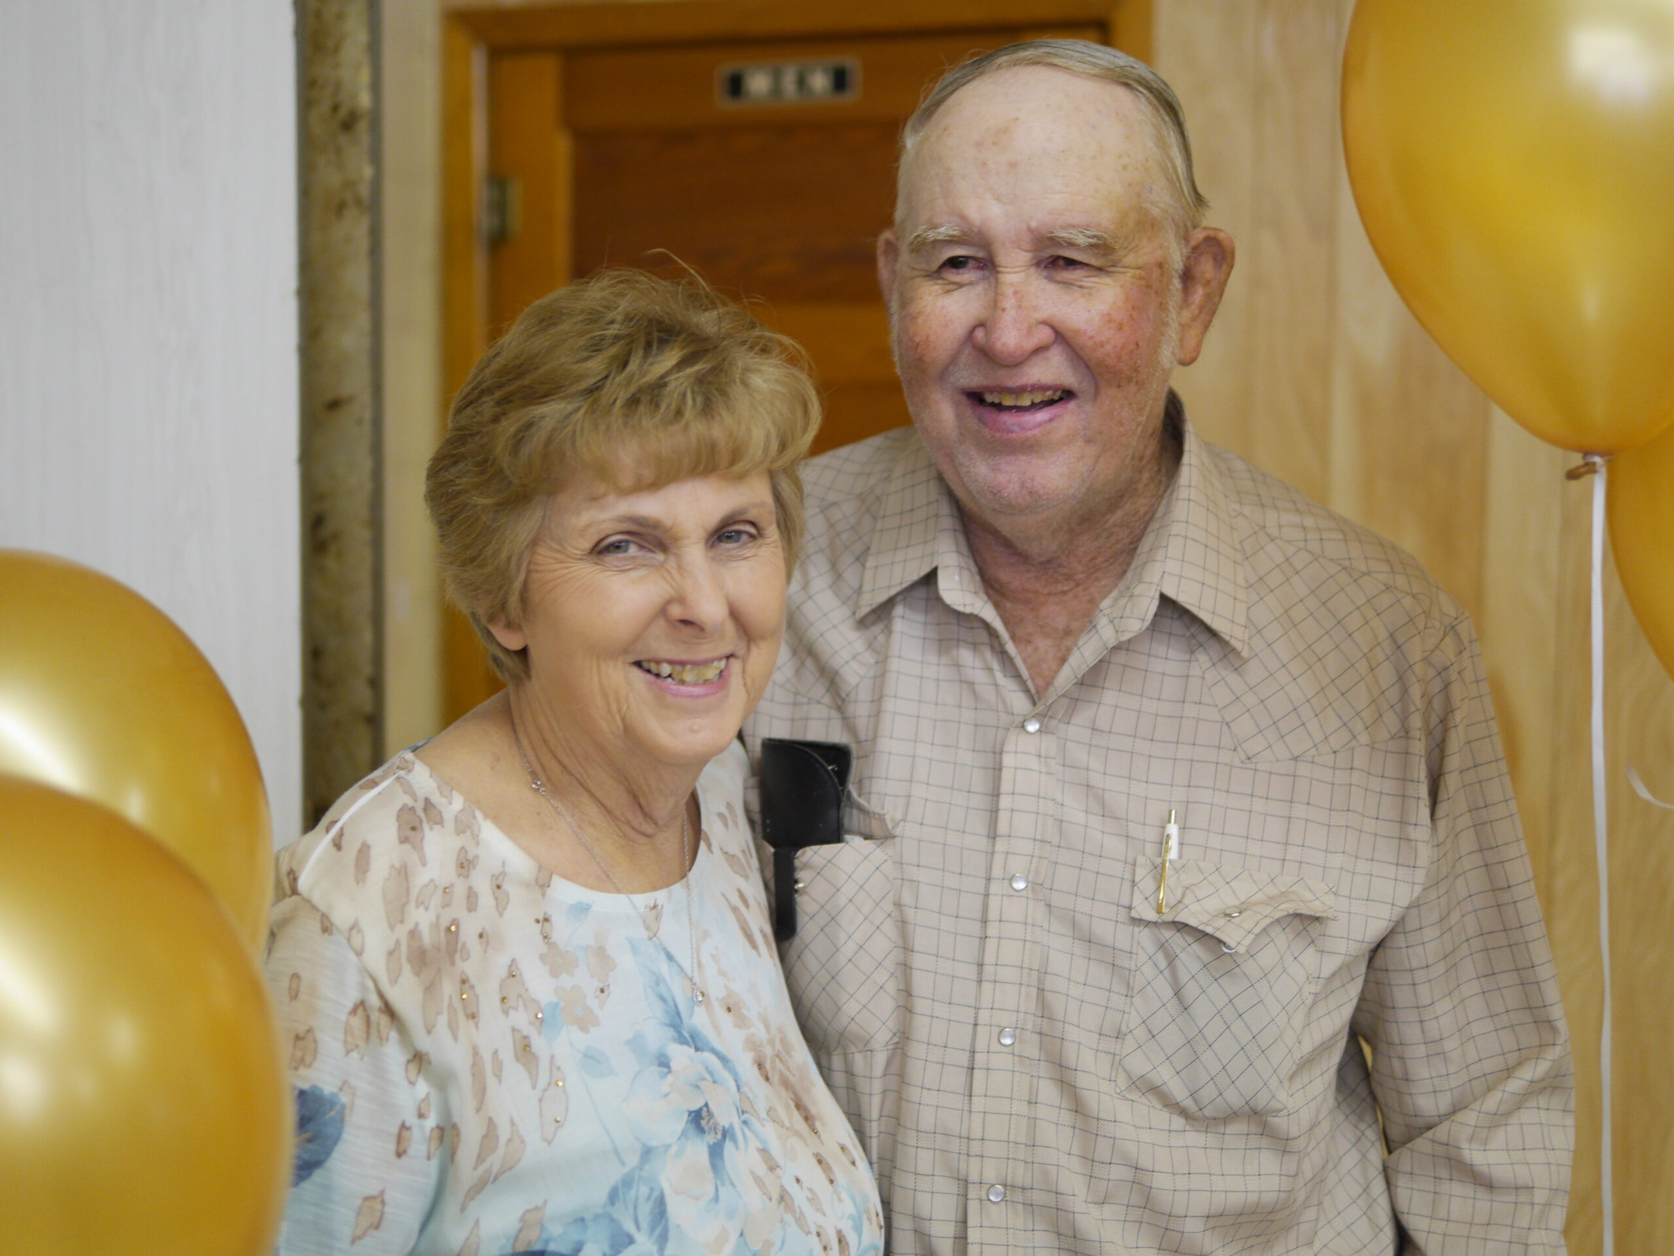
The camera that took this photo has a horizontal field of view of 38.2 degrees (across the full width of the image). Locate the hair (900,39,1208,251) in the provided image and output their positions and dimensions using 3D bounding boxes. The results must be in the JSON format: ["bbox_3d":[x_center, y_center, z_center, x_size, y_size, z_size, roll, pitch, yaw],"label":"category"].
[{"bbox_3d":[0.125,-0.278,1.400,0.168,0.135,0.195,1,8,16],"label":"hair"}]

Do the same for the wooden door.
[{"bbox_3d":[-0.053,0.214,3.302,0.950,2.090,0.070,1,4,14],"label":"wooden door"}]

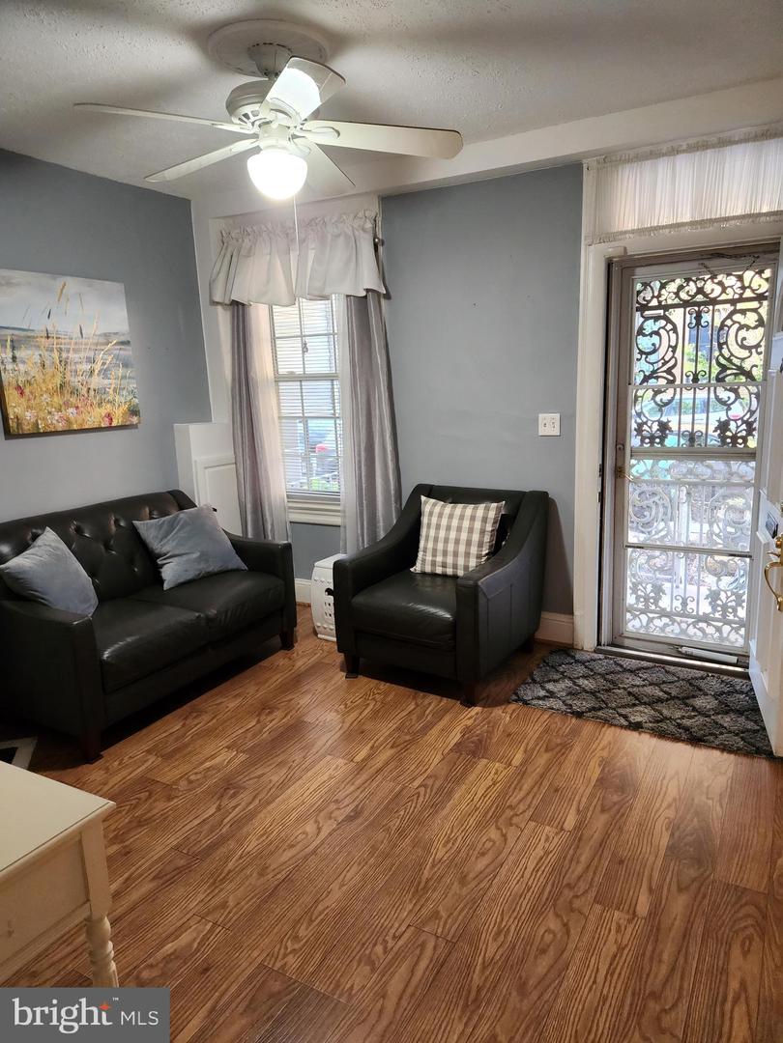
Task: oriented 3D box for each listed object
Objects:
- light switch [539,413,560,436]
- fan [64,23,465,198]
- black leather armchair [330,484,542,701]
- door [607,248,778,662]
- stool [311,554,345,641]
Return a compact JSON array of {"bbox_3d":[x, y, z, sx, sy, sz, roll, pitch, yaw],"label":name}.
[{"bbox_3d":[0.845,-0.518,3.715,0.115,0.114,0.012,5,13,29],"label":"light switch"},{"bbox_3d":[-0.436,-1.437,2.517,1.340,0.500,1.340,5,13,29],"label":"fan"},{"bbox_3d":[0.280,0.320,3.610,0.800,0.880,0.850,5,14,32],"label":"black leather armchair"},{"bbox_3d":[1.500,-0.282,3.492,0.730,1.980,0.060,5,13,29],"label":"door"},{"bbox_3d":[-0.249,0.460,4.117,0.310,0.445,0.330,5,13,29],"label":"stool"}]

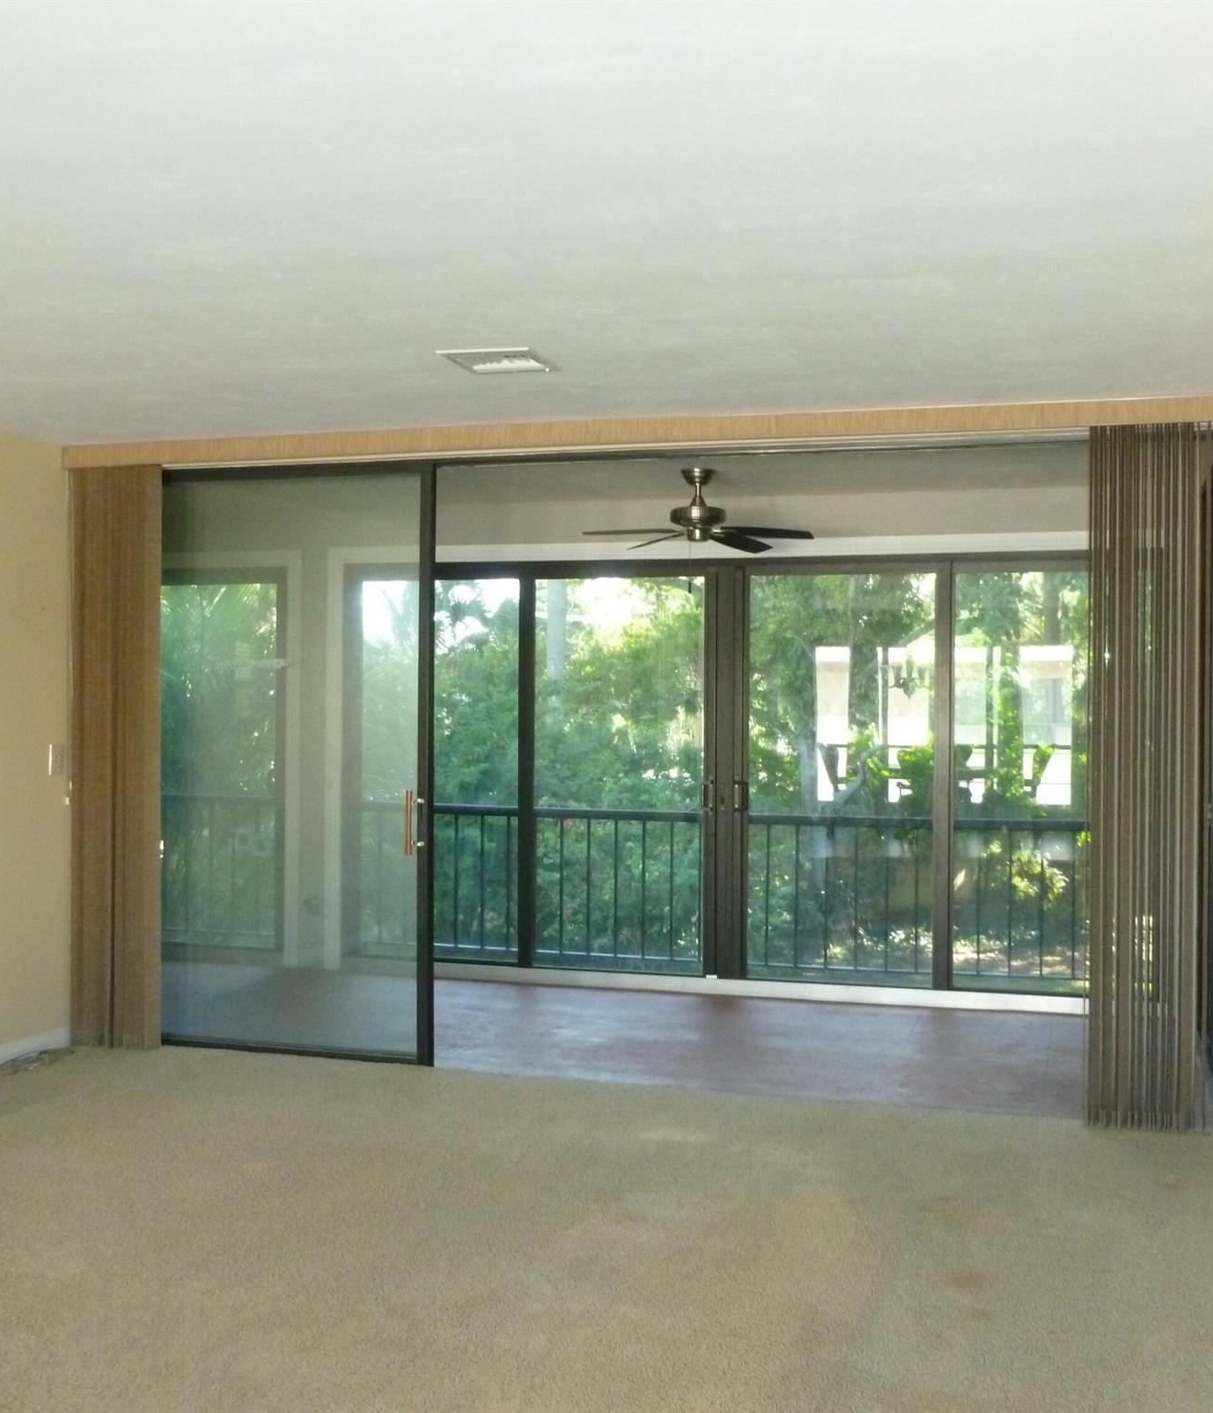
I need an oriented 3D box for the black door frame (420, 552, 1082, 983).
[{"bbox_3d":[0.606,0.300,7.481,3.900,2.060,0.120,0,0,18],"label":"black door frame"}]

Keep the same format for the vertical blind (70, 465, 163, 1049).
[{"bbox_3d":[-1.988,0.206,6.180,0.380,2.360,0.100,0,0,18],"label":"vertical blind"}]

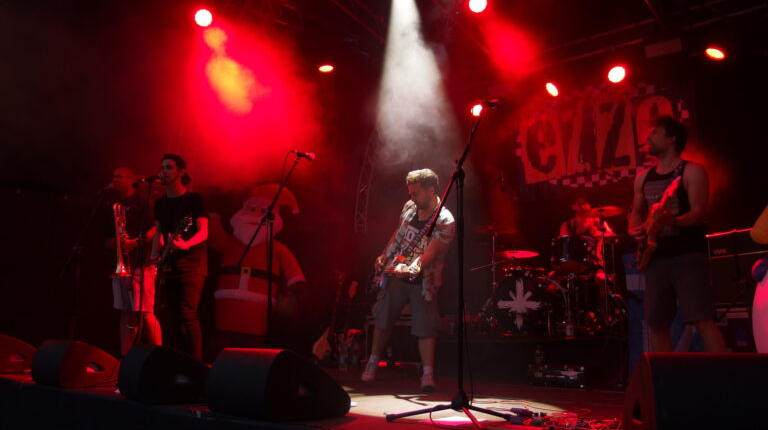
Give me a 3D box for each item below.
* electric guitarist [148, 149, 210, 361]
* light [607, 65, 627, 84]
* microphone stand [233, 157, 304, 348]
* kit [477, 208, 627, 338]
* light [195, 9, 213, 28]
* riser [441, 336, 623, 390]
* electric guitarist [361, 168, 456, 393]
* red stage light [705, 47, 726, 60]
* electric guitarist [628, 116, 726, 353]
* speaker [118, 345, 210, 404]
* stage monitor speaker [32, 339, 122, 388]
[{"bbox_3d":[-1.611,0.468,5.027,0.520,1.780,0.480,-6,-12,31],"label":"electric guitarist"},{"bbox_3d":[3.134,-1.926,8.404,0.260,0.260,0.300,-2,27,12],"label":"light"},{"bbox_3d":[-0.737,0.422,4.156,0.630,1.560,0.570,7,-12,-34],"label":"microphone stand"},{"bbox_3d":[1.639,0.551,6.042,1.700,1.200,1.450,-7,-12,33],"label":"kit"},{"bbox_3d":[-2.325,-2.562,7.999,0.260,0.260,0.300,4,27,-22],"label":"light"},{"bbox_3d":[1.717,1.322,5.840,2.000,0.390,2.000,-8,-13,38],"label":"riser"},{"bbox_3d":[0.187,0.524,5.196,0.680,1.730,0.550,-4,-11,20],"label":"electric guitarist"},{"bbox_3d":[4.154,-2.102,7.735,0.260,0.300,0.260,27,-17,-13],"label":"red stage light"},{"bbox_3d":[1.886,0.299,4.093,0.600,1.780,0.520,-9,-13,40],"label":"electric guitarist"},{"bbox_3d":[-1.440,1.041,4.203,0.540,0.360,0.580,8,-13,-38],"label":"speaker"},{"bbox_3d":[-2.457,1.200,5.084,0.540,0.360,0.580,10,-14,-43],"label":"stage monitor speaker"}]

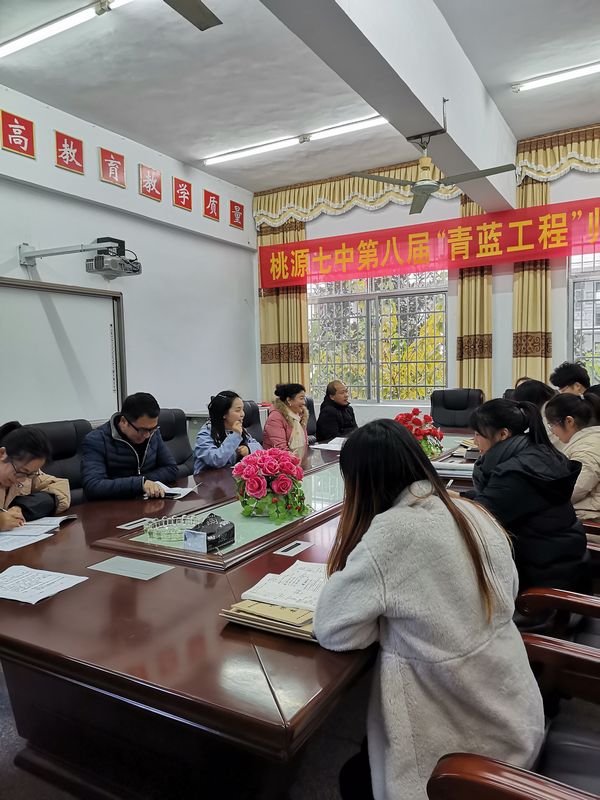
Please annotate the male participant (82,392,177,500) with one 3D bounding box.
[{"bbox_3d":[-0.851,0.587,3.235,0.700,1.260,0.570,0,3,30],"label":"male participant"}]

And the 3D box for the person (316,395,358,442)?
[{"bbox_3d":[0.350,0.464,5.511,0.640,1.280,0.570,0,3,30],"label":"person"}]

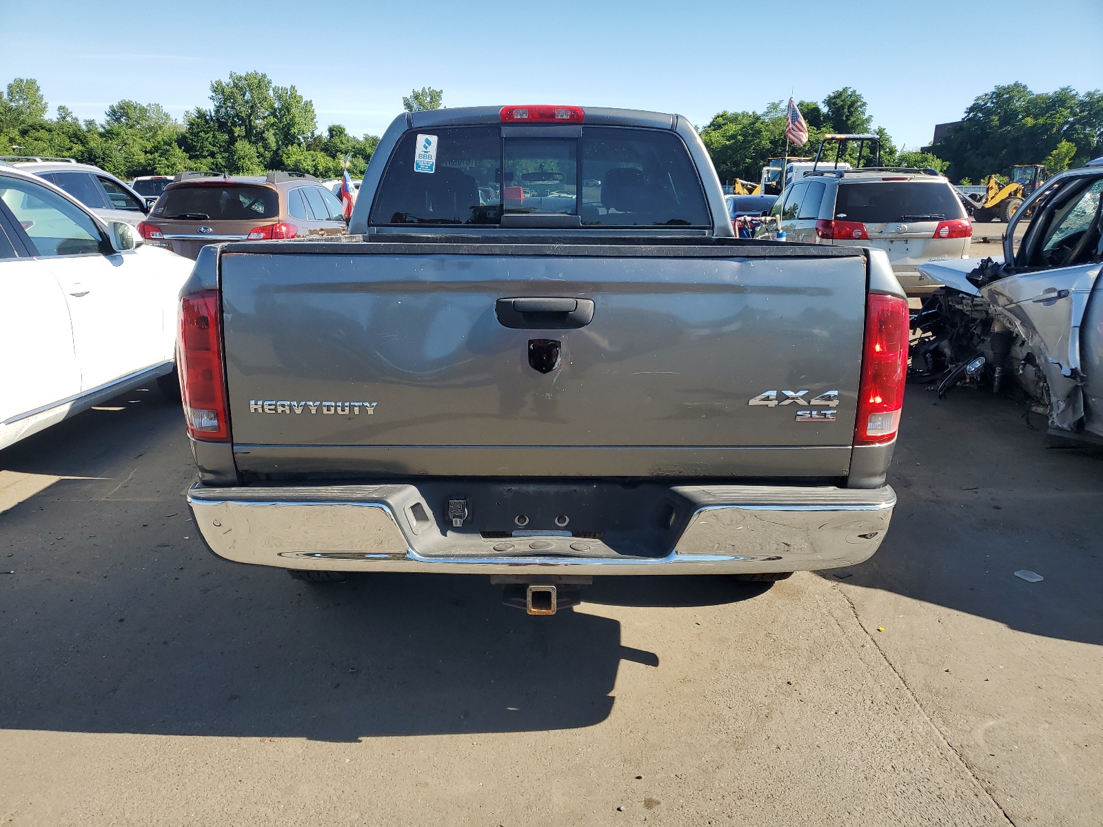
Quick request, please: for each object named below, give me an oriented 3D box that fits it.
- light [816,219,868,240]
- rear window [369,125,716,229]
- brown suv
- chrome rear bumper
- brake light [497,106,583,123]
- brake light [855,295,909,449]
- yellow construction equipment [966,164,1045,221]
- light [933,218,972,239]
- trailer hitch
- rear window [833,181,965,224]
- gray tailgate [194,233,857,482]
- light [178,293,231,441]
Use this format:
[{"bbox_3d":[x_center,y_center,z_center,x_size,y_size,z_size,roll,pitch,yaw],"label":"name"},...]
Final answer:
[{"bbox_3d":[3.601,-2.283,10.256,0.500,0.240,0.300,0,15,0],"label":"light"},{"bbox_3d":[-0.056,-1.171,4.077,1.660,0.490,0.160,0,15,-1],"label":"rear window"},{"bbox_3d":[-4.204,-2.671,12.324,1.820,1.660,4.800,0,15,-1],"label":"brown suv"},{"bbox_3d":[-0.025,0.296,2.237,1.890,0.210,0.270,0,15,-1],"label":"chrome rear bumper"},{"bbox_3d":[-0.049,-1.499,4.156,0.420,0.100,0.080,0,15,-1],"label":"brake light"},{"bbox_3d":[0.877,-0.126,2.209,0.130,0.400,0.150,0,15,-1],"label":"brake light"},{"bbox_3d":[24.485,-11.815,44.457,5.700,3.000,2.300,-3,15,-11],"label":"yellow construction equipment"},{"bbox_3d":[4.917,-2.296,10.252,0.500,0.240,0.280,0,15,0],"label":"light"},{"bbox_3d":[-0.025,0.450,2.267,0.250,0.115,0.240,0,15,-1],"label":"trailer hitch"},{"bbox_3d":[4.283,-2.606,10.203,1.580,0.550,0.200,0,15,0],"label":"rear window"},{"bbox_3d":[-0.015,-0.132,2.155,1.610,0.595,0.100,0,11,-1],"label":"gray tailgate"},{"bbox_3d":[-0.917,-0.133,2.208,0.130,0.400,0.150,0,15,-1],"label":"light"}]

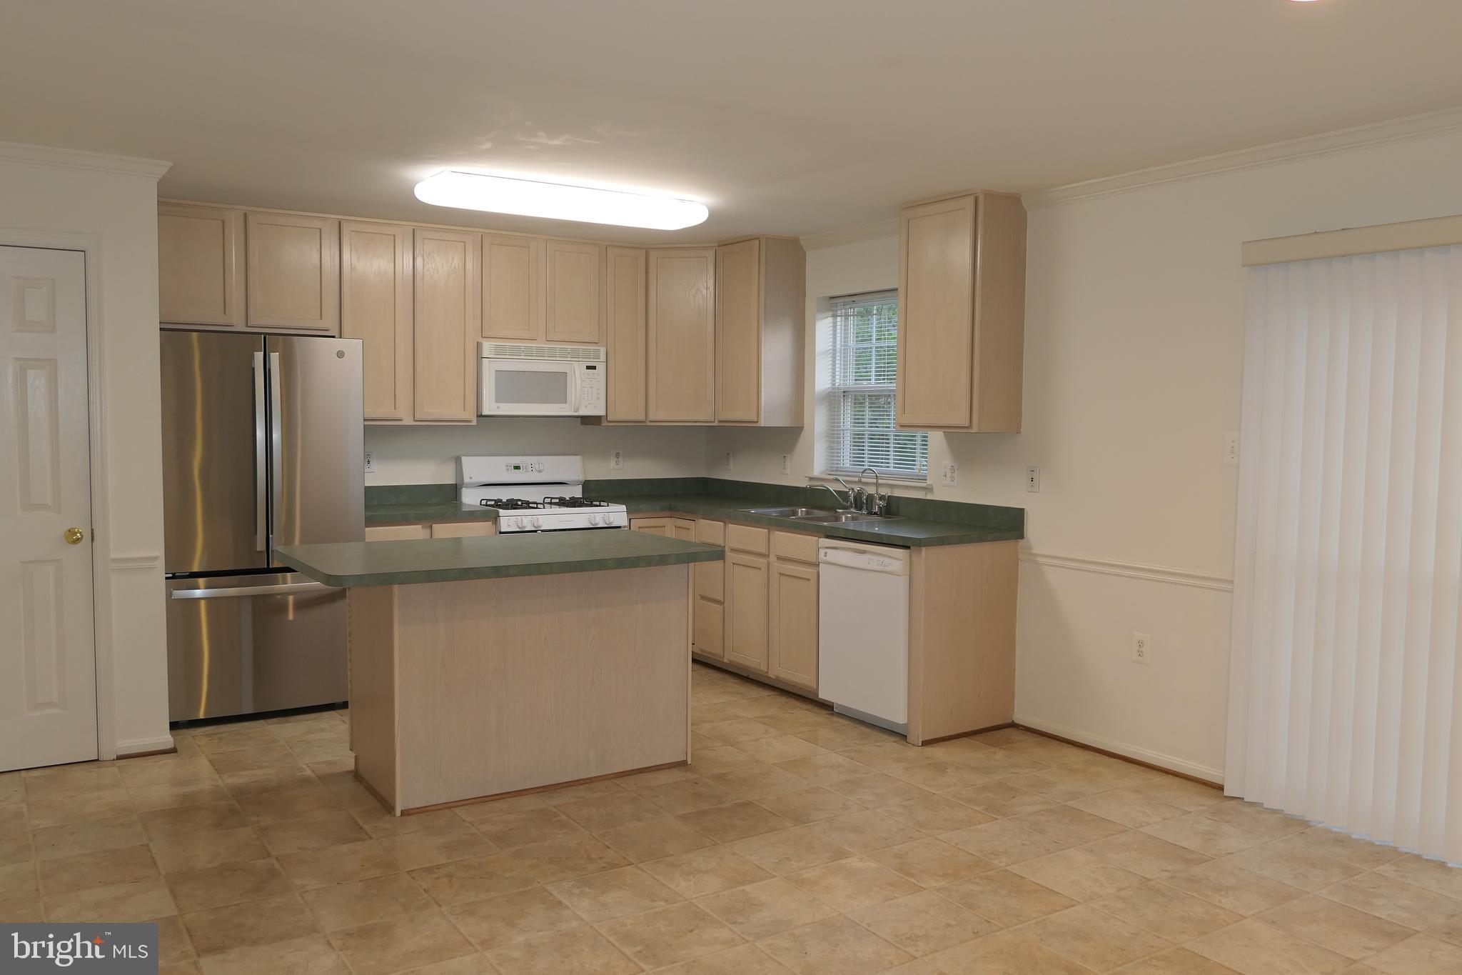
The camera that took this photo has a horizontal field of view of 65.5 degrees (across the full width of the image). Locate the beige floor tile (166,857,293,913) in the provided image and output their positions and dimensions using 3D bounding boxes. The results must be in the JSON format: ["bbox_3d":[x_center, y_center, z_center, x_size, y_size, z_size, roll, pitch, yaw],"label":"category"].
[{"bbox_3d":[-1.510,1.199,3.426,0.320,0.010,0.320,-2,4,-33],"label":"beige floor tile"}]

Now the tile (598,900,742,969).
[{"bbox_3d":[-0.172,1.240,3.170,0.310,0.012,0.310,-2,4,-34],"label":"tile"}]

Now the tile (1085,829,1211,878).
[{"bbox_3d":[1.333,1.188,3.678,0.308,0.010,0.308,-2,4,-33],"label":"tile"}]

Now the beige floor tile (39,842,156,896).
[{"bbox_3d":[-1.962,1.188,3.528,0.320,0.010,0.320,-2,4,-33],"label":"beige floor tile"}]

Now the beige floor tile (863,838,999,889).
[{"bbox_3d":[0.639,1.207,3.656,0.317,0.010,0.314,-2,4,-33],"label":"beige floor tile"}]

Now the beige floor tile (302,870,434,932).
[{"bbox_3d":[-1.042,1.191,3.267,0.308,0.010,0.308,-2,4,-33],"label":"beige floor tile"}]

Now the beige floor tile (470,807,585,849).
[{"bbox_3d":[-0.694,1.176,3.923,0.317,0.010,0.314,-2,4,-33],"label":"beige floor tile"}]

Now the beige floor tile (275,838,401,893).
[{"bbox_3d":[-1.224,1.176,3.535,0.305,0.010,0.305,-1,4,-33],"label":"beige floor tile"}]

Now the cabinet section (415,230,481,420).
[{"bbox_3d":[-1.623,-0.874,6.270,0.360,1.042,0.322,-2,4,-33],"label":"cabinet section"}]

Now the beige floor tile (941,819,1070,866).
[{"bbox_3d":[0.915,1.189,3.806,0.305,0.010,0.305,-1,4,-33],"label":"beige floor tile"}]

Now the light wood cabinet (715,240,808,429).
[{"bbox_3d":[0.172,-0.887,6.626,0.320,1.059,0.455,-2,4,-34],"label":"light wood cabinet"}]

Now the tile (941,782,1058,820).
[{"bbox_3d":[1.000,1.166,4.236,0.305,0.010,0.305,-1,4,-33],"label":"tile"}]

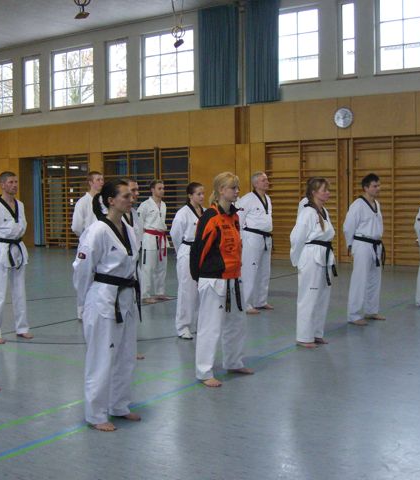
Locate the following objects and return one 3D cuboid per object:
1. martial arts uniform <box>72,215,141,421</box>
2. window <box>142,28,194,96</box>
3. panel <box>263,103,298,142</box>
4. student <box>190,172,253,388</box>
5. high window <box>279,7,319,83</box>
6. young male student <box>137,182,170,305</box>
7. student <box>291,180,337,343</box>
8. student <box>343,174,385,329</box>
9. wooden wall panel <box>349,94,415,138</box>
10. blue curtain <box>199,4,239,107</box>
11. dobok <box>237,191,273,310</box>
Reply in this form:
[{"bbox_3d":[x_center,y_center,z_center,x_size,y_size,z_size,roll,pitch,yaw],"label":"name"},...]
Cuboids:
[{"bbox_3d":[-0.696,0.542,4.681,0.380,1.378,0.500,2,4,34],"label":"martial arts uniform"},{"bbox_3d":[-1.090,-4.662,18.452,1.800,1.720,0.120,2,4,34],"label":"window"},{"bbox_3d":[1.546,-2.628,15.678,0.817,0.881,0.050,2,4,34],"label":"panel"},{"bbox_3d":[0.103,0.313,5.717,0.360,1.700,0.480,2,5,36],"label":"student"},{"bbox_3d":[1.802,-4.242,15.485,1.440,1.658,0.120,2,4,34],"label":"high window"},{"bbox_3d":[-0.803,0.012,10.079,0.340,1.730,0.480,3,5,39],"label":"young male student"},{"bbox_3d":[1.053,0.219,7.145,0.450,1.728,0.490,2,4,34],"label":"student"},{"bbox_3d":[1.819,0.092,8.288,0.380,1.760,0.520,2,5,34],"label":"student"},{"bbox_3d":[3.549,-2.552,14.409,1.433,0.855,0.050,2,5,35],"label":"wooden wall panel"},{"bbox_3d":[0.209,-4.546,17.313,1.200,2.470,0.180,2,4,34],"label":"blue curtain"},{"bbox_3d":[0.593,0.134,9.105,0.340,1.530,0.490,2,5,36],"label":"dobok"}]

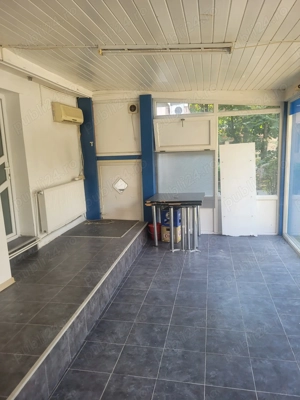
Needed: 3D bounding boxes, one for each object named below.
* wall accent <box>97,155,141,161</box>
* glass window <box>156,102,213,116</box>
[{"bbox_3d":[-0.567,-0.765,5.477,0.870,0.070,0.050,0,10,12],"label":"wall accent"},{"bbox_3d":[0.604,-1.596,5.251,0.998,0.224,0.050,0,10,12],"label":"glass window"}]

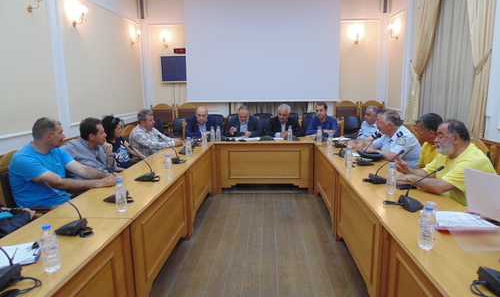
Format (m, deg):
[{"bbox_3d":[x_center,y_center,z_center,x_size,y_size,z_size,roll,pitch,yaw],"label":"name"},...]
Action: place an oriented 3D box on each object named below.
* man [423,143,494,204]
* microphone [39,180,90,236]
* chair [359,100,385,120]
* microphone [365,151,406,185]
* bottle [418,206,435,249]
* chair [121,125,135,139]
[{"bbox_3d":[1.398,0.468,2.270,0.660,1.320,0.540,0,10,3],"label":"man"},{"bbox_3d":[-1.050,0.323,1.773,0.240,0.285,0.140,0,11,1],"label":"microphone"},{"bbox_3d":[2.614,-0.432,6.665,0.540,1.080,0.580,0,10,4],"label":"chair"},{"bbox_3d":[1.129,0.149,2.618,0.270,0.265,0.130,0,10,3],"label":"microphone"},{"bbox_3d":[0.851,0.376,1.519,0.068,0.210,0.068,0,10,4],"label":"bottle"},{"bbox_3d":[-1.343,0.237,4.346,0.560,1.100,0.530,0,10,3],"label":"chair"}]

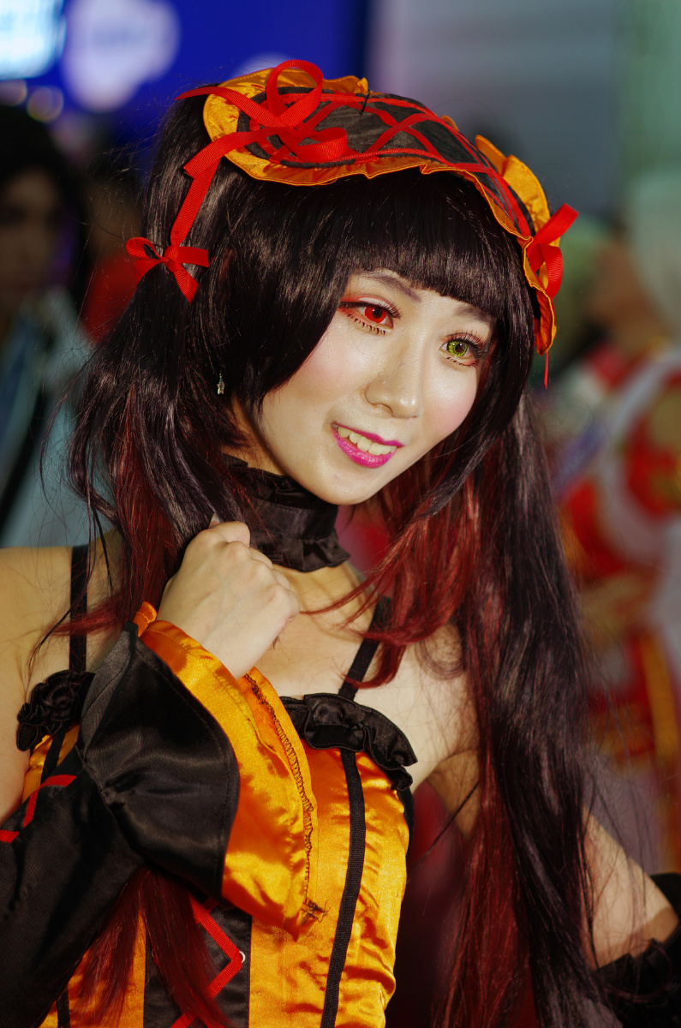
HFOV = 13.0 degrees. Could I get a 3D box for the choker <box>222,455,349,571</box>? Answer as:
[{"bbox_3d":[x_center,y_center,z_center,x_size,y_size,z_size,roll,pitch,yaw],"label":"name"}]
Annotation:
[{"bbox_3d":[-0.048,-0.005,1.805,0.115,0.057,0.115,5,14,-27],"label":"choker"}]

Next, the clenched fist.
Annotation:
[{"bbox_3d":[-0.060,0.049,1.715,0.076,0.083,0.068,31,6,-16],"label":"clenched fist"}]

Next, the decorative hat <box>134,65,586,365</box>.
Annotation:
[{"bbox_3d":[0.011,-0.164,1.800,0.262,0.163,0.145,22,-4,-26],"label":"decorative hat"}]

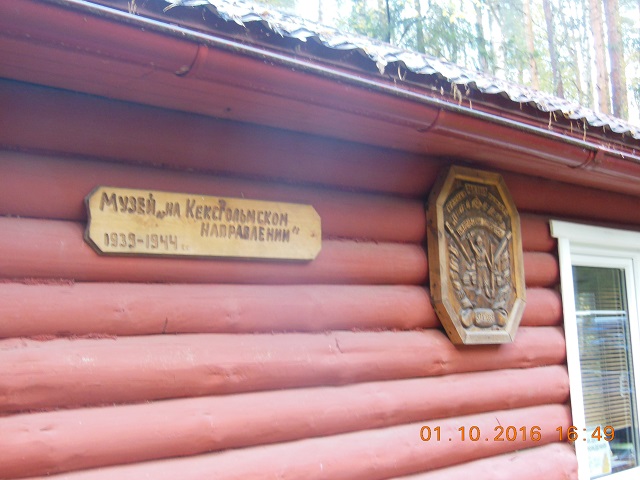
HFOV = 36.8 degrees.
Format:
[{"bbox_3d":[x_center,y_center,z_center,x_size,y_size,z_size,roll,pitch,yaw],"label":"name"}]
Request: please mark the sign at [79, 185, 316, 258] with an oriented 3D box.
[{"bbox_3d":[-0.318,-0.035,2.904,0.027,0.186,0.882,-10,-9,44],"label":"sign"}]

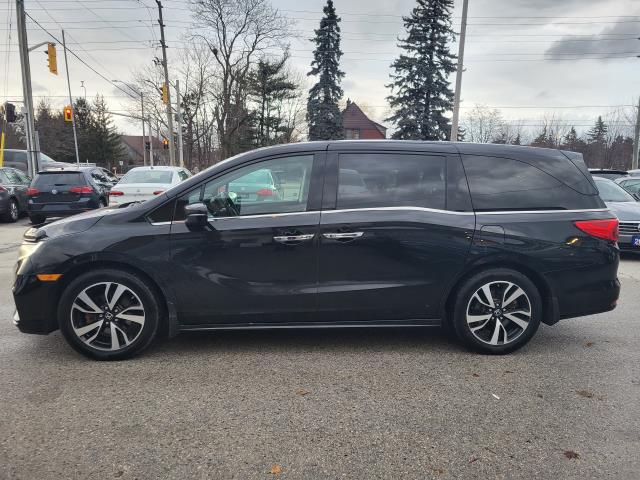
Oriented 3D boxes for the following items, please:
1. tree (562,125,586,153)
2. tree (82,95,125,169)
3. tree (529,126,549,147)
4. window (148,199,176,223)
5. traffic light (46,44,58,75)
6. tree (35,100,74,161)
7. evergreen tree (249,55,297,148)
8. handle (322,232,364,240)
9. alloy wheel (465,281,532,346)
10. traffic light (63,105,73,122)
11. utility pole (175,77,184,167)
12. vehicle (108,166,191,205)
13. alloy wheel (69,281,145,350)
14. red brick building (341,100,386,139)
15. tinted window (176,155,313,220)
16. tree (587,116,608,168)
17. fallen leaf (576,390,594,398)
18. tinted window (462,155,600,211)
[{"bbox_3d":[52.944,-18.189,100.000,4.500,10.400,4.500,1,9,0],"label":"tree"},{"bbox_3d":[-27.084,-13.038,60.757,5.200,10.358,5.200,1,8,0],"label":"tree"},{"bbox_3d":[45.871,-18.297,100.000,3.800,10.300,3.800,1,9,0],"label":"tree"},{"bbox_3d":[-1.175,-0.224,3.587,0.206,0.166,0.050,-3,-16,5],"label":"window"},{"bbox_3d":[-10.184,-6.900,18.300,0.400,1.120,0.500,2,9,5],"label":"traffic light"},{"bbox_3d":[-32.035,-12.178,58.000,4.400,8.600,4.300,1,9,0],"label":"tree"},{"bbox_3d":[-4.743,-12.156,48.000,5.000,12.300,4.800,1,9,0],"label":"evergreen tree"},{"bbox_3d":[0.179,-0.026,3.606,0.313,0.055,0.050,0,8,-4],"label":"handle"},{"bbox_3d":[1.406,0.565,3.893,0.525,0.525,0.190,0,8,-4],"label":"alloy wheel"},{"bbox_3d":[-17.859,-8.957,34.000,0.520,1.150,0.380,0,9,-6],"label":"traffic light"},{"bbox_3d":[-8.737,-6.639,30.000,0.280,6.800,0.280,1,9,0],"label":"utility pole"},{"bbox_3d":[-4.862,-1.526,15.031,1.790,1.460,4.650,0,8,-1],"label":"vehicle"},{"bbox_3d":[-1.576,0.560,3.647,0.525,0.525,0.190,0,9,-5],"label":"alloy wheel"},{"bbox_3d":[4.378,-12.481,61.000,8.500,9.400,9.000,1,9,0],"label":"red brick building"},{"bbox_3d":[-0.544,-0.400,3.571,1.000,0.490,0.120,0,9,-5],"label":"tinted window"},{"bbox_3d":[40.427,-13.280,70.695,3.800,9.510,3.800,1,8,0],"label":"tree"},{"bbox_3d":[1.766,1.030,3.195,0.105,0.016,0.092,6,10,30],"label":"fallen leaf"},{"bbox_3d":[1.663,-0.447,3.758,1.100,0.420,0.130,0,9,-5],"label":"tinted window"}]

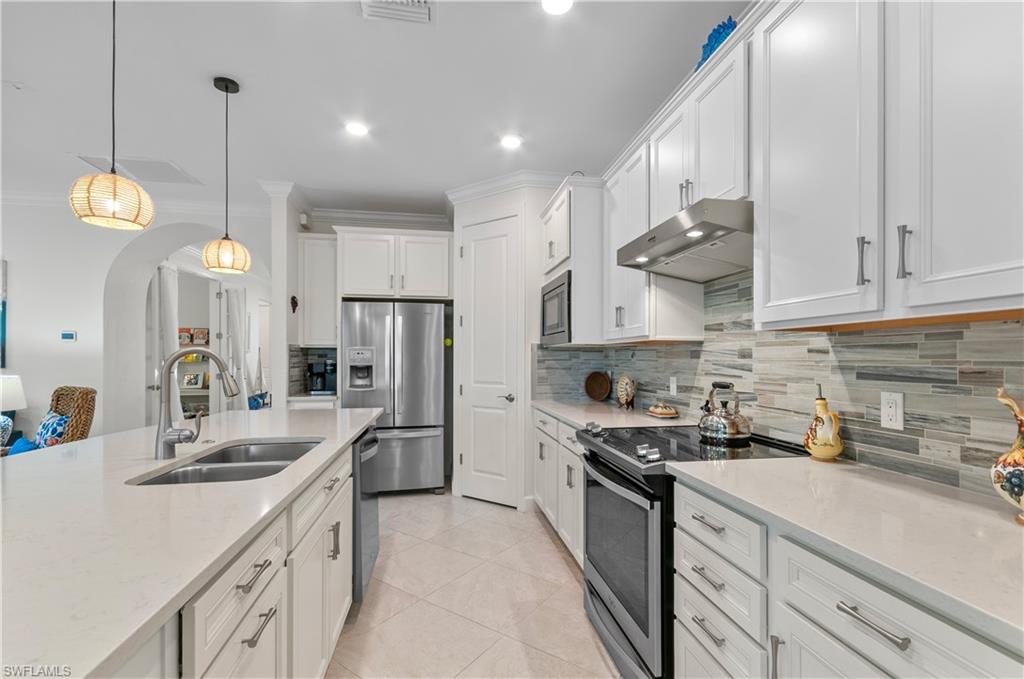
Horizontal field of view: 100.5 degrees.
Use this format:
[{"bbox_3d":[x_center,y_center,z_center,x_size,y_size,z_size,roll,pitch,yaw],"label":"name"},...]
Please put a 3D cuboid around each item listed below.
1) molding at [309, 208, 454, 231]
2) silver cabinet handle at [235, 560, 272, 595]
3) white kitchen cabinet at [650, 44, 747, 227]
[{"bbox_3d":[-1.342,-1.246,4.380,1.367,0.120,0.100,0,-2,-10],"label":"molding"},{"bbox_3d":[-0.571,0.521,0.942,0.035,0.018,0.128,0,-2,-10],"label":"silver cabinet handle"},{"bbox_3d":[0.972,-0.806,1.970,0.325,0.588,0.745,0,-2,-10],"label":"white kitchen cabinet"}]

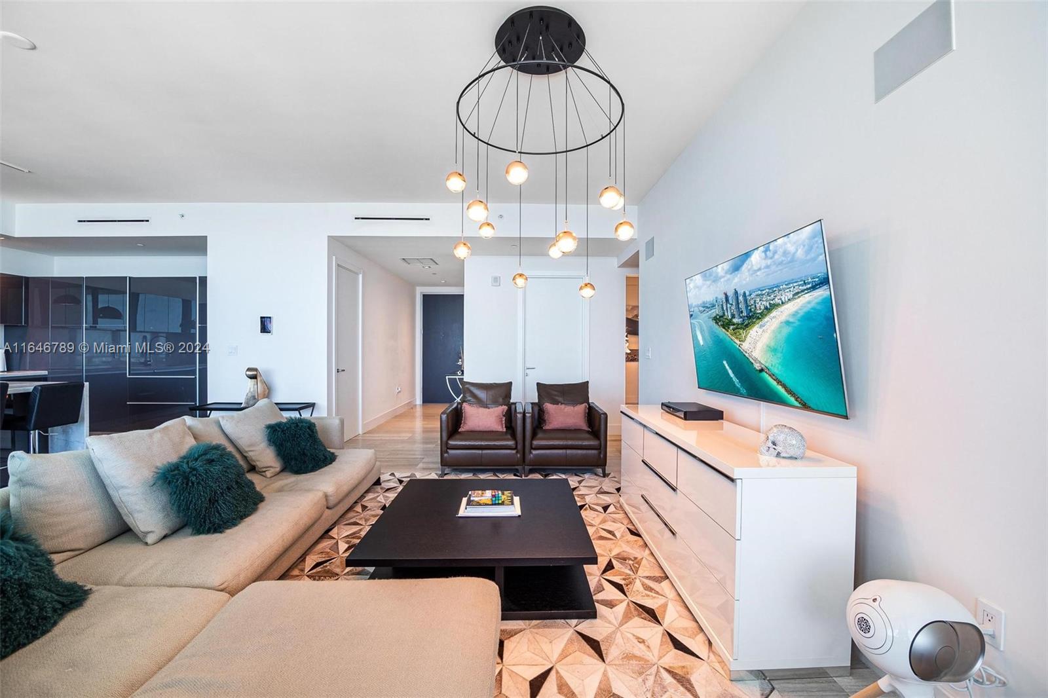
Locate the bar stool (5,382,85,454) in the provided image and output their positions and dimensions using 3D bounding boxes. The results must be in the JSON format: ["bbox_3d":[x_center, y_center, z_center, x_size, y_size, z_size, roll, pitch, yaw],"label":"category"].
[{"bbox_3d":[-3.993,0.760,3.330,0.470,0.940,0.380,0,0,-1],"label":"bar stool"}]

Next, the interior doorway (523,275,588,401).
[{"bbox_3d":[0.440,0.095,5.840,0.950,2.270,0.110,0,0,-1],"label":"interior doorway"}]

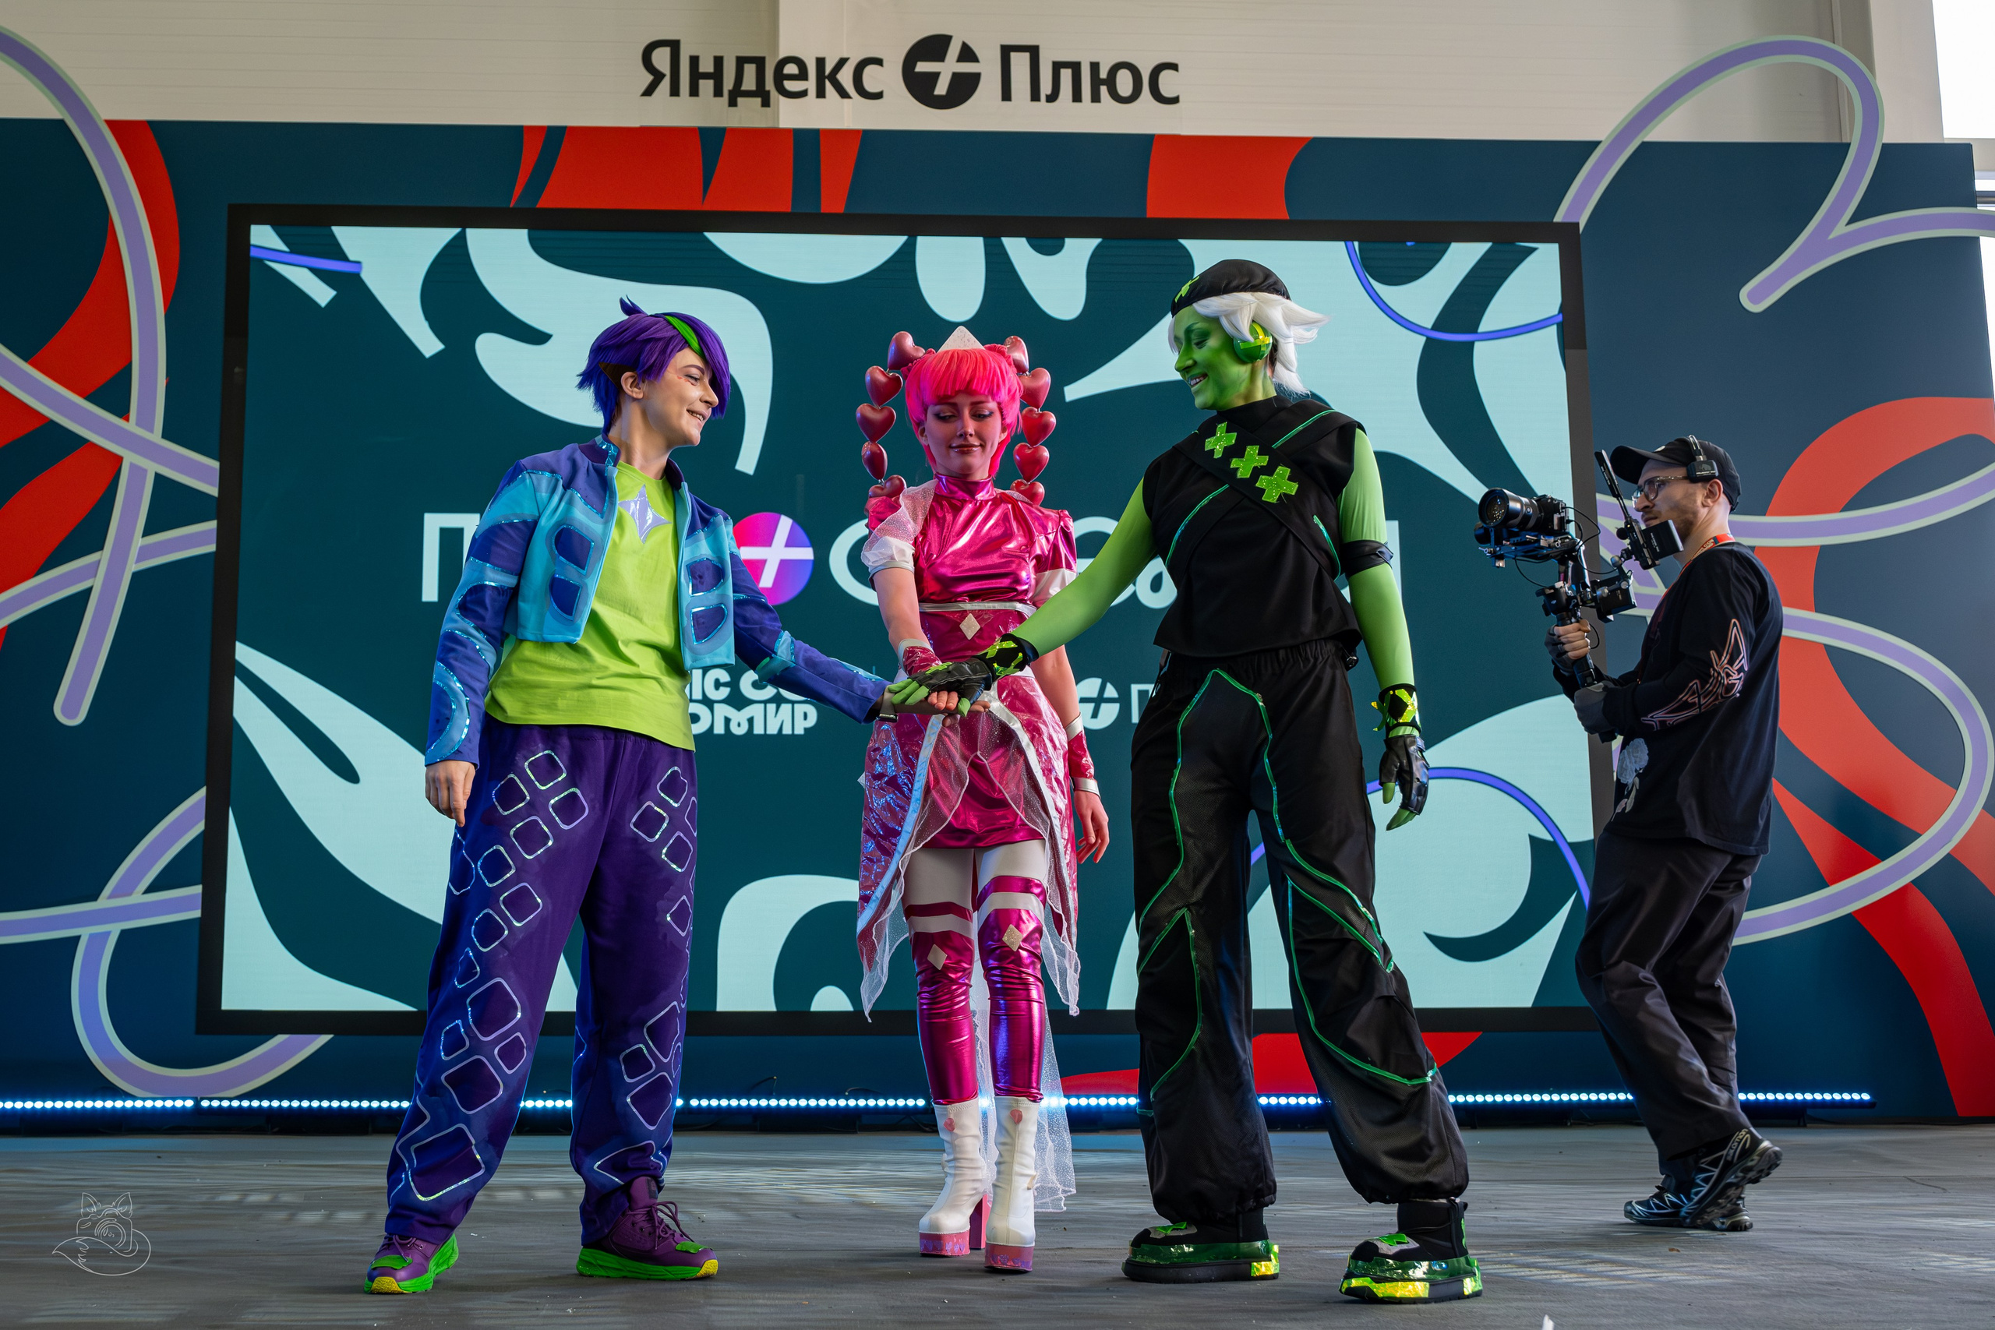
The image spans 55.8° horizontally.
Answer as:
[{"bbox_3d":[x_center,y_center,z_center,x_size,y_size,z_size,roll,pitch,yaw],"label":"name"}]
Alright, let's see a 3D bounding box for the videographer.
[{"bbox_3d":[1.428,0.324,4.051,0.500,1.690,0.490,1,-8,-11],"label":"videographer"}]

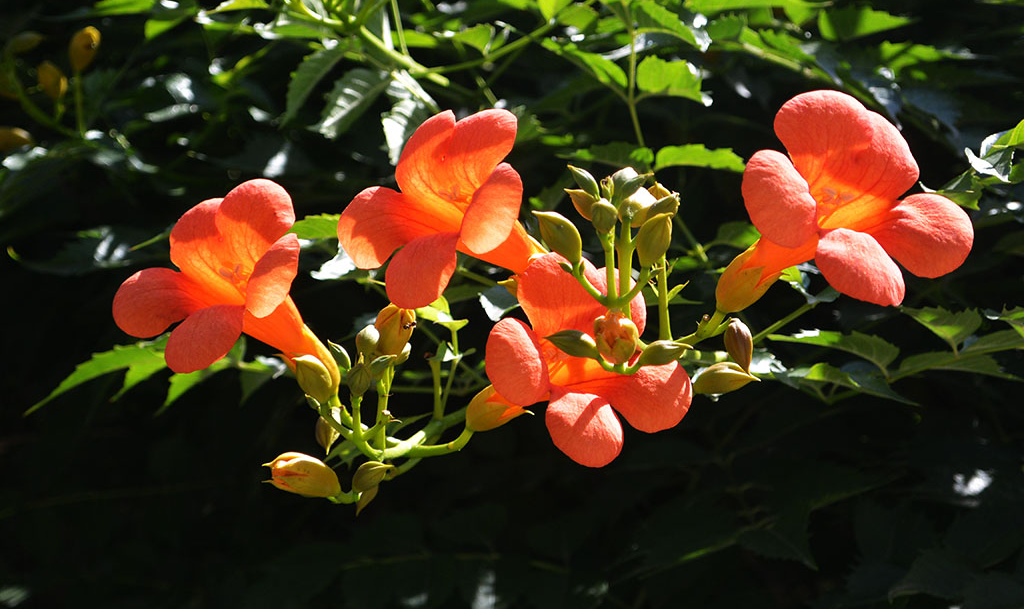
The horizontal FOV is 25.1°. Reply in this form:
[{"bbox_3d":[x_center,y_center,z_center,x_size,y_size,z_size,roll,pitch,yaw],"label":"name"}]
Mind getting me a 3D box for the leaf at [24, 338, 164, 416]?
[{"bbox_3d":[-0.158,0.028,0.880,0.058,0.013,0.028,-23,12,-9],"label":"leaf"}]

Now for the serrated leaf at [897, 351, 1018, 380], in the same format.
[{"bbox_3d":[0.170,0.023,0.880,0.047,0.009,0.027,6,6,15],"label":"serrated leaf"}]

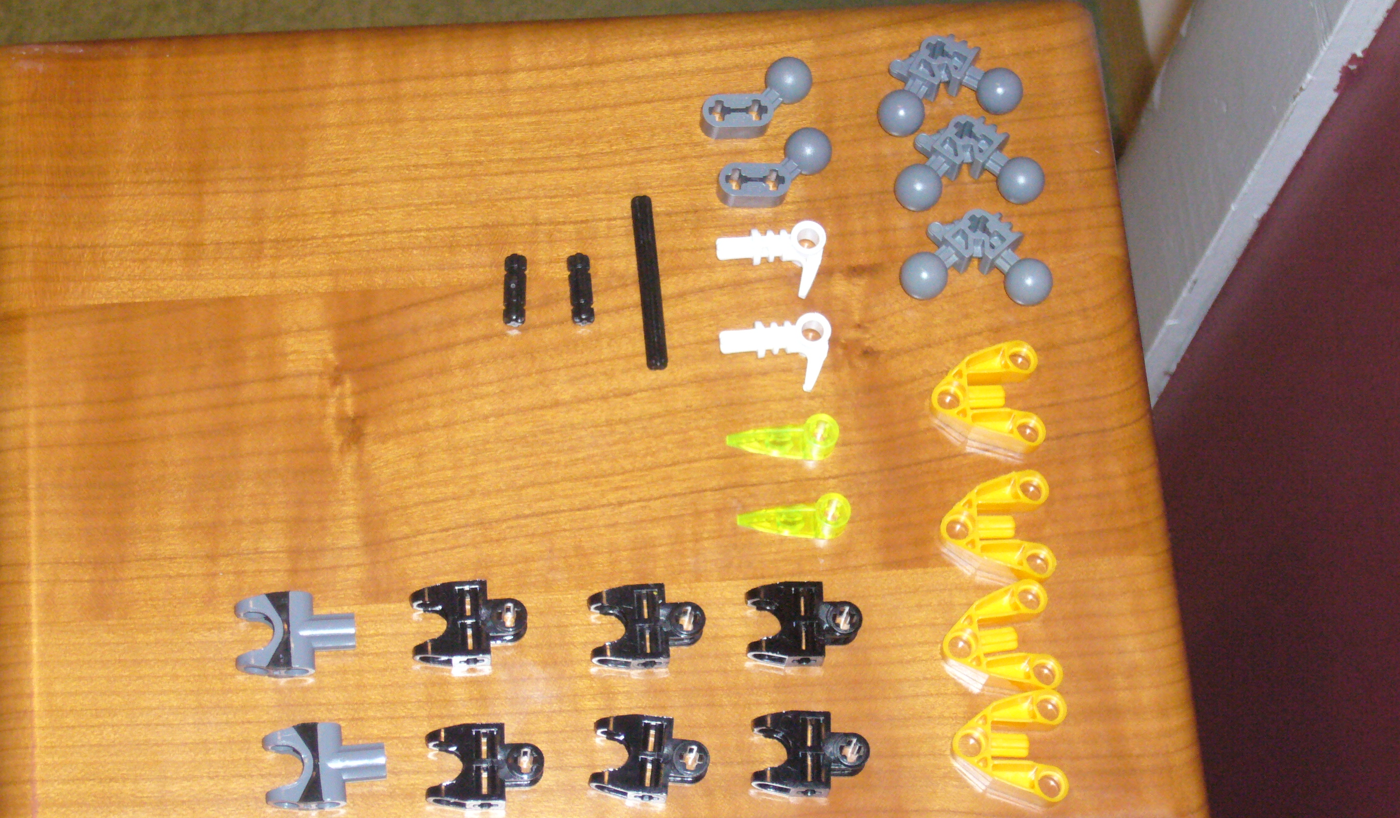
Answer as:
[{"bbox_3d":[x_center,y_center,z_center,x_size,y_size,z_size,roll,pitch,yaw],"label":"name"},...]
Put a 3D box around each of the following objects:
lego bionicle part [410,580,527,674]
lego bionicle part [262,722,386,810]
[{"bbox_3d":[-0.047,0.044,0.648,0.024,0.008,0.016,-5,66,-2],"label":"lego bionicle part"},{"bbox_3d":[-0.075,0.071,0.635,0.024,0.008,0.016,-5,66,-2],"label":"lego bionicle part"}]

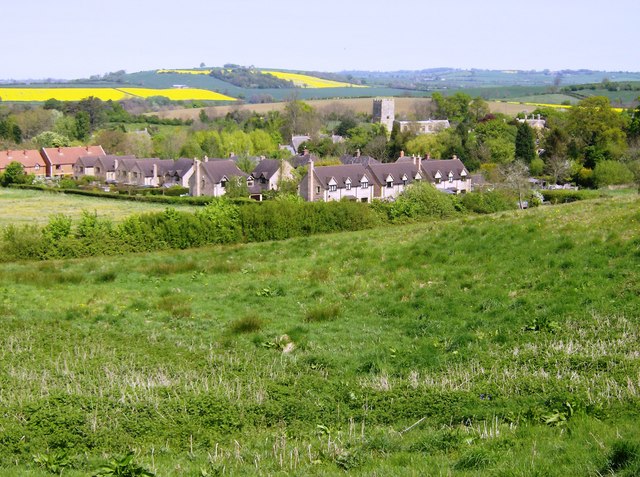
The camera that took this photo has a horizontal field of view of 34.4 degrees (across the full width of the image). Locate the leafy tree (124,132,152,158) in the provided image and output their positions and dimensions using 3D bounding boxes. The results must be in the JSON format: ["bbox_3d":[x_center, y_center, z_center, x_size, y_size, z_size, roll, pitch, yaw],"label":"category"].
[{"bbox_3d":[-55.350,-27.600,315.000,8.540,9.550,8.110,0,8,0],"label":"leafy tree"}]

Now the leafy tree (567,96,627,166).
[{"bbox_3d":[69.060,-25.230,258.000,14.990,20.690,14.240,0,8,0],"label":"leafy tree"}]

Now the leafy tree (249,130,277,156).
[{"bbox_3d":[-16.980,-27.020,305.000,8.270,11.040,7.850,0,8,0],"label":"leafy tree"}]

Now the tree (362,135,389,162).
[{"bbox_3d":[14.770,-23.430,275.000,6.920,8.520,6.580,0,8,0],"label":"tree"}]

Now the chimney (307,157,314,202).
[{"bbox_3d":[-1.780,-11.130,200.000,0.700,9.590,1.000,-8,12,-44],"label":"chimney"}]

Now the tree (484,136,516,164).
[{"bbox_3d":[48.050,-22.630,275.000,8.520,9.150,8.090,0,8,0],"label":"tree"}]

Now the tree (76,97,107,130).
[{"bbox_3d":[-90.690,-48.420,410.000,11.910,16.040,11.310,0,8,0],"label":"tree"}]

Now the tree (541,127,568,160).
[{"bbox_3d":[62.430,-24.890,275.000,7.450,9.850,7.080,0,8,0],"label":"tree"}]

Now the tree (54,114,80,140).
[{"bbox_3d":[-94.110,-40.810,385.000,9.690,10.810,9.210,0,8,0],"label":"tree"}]

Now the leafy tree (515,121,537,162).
[{"bbox_3d":[55.700,-25.750,280.000,5.960,11.380,5.670,0,8,0],"label":"leafy tree"}]

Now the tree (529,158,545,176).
[{"bbox_3d":[53.440,-17.400,255.000,4.070,4.740,3.870,0,8,0],"label":"tree"}]

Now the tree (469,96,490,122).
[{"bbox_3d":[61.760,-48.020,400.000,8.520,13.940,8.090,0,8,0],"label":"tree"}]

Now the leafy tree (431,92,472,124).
[{"bbox_3d":[51.560,-47.240,405.000,16.470,20.200,15.640,0,8,0],"label":"leafy tree"}]

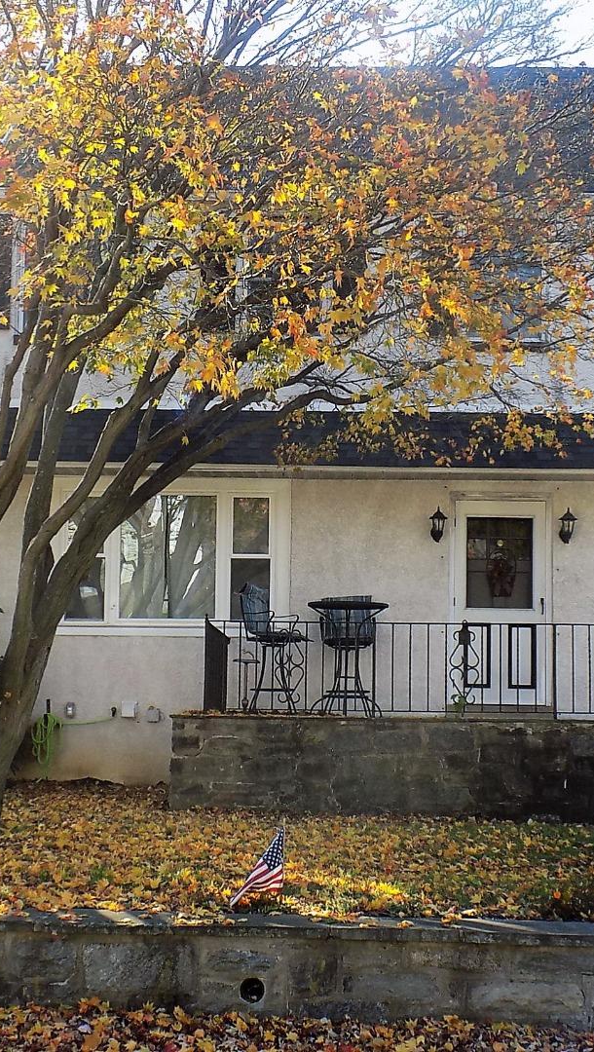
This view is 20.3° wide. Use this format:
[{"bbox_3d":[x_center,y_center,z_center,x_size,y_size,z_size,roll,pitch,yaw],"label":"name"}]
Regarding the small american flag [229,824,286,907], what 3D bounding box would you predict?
[{"bbox_3d":[-0.179,1.523,7.436,0.255,0.367,0.120,1,-6,1],"label":"small american flag"}]

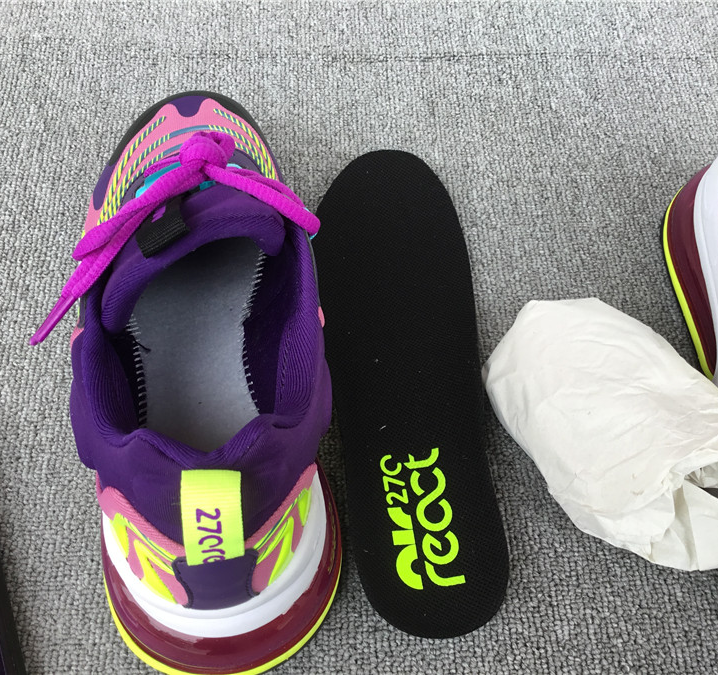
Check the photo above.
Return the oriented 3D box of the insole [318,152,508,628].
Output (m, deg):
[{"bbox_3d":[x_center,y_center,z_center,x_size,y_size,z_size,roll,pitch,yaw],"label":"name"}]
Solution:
[{"bbox_3d":[0.016,0.006,0.363,0.083,0.016,0.250,-2,59,-4],"label":"insole"}]

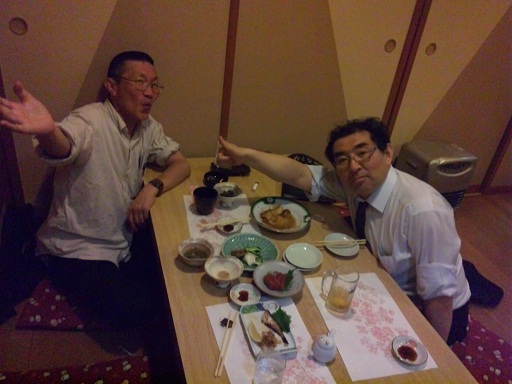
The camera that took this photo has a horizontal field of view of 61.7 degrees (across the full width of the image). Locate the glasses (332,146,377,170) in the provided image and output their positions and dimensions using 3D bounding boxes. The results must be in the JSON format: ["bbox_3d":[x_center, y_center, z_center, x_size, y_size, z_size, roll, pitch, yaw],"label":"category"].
[{"bbox_3d":[0.341,-0.106,1.341,0.140,0.045,0.140,-20,-4,38],"label":"glasses"}]

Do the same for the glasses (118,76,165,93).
[{"bbox_3d":[-0.432,-0.398,1.564,0.140,0.045,0.140,26,16,28],"label":"glasses"}]

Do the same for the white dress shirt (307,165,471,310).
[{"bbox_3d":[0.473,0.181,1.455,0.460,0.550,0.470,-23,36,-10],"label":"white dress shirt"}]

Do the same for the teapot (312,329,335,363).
[{"bbox_3d":[0.186,0.412,1.142,0.064,0.064,0.084,19,32,20],"label":"teapot"}]

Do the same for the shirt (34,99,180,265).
[{"bbox_3d":[-0.553,-0.054,1.653,0.380,0.610,0.560,21,33,22],"label":"shirt"}]

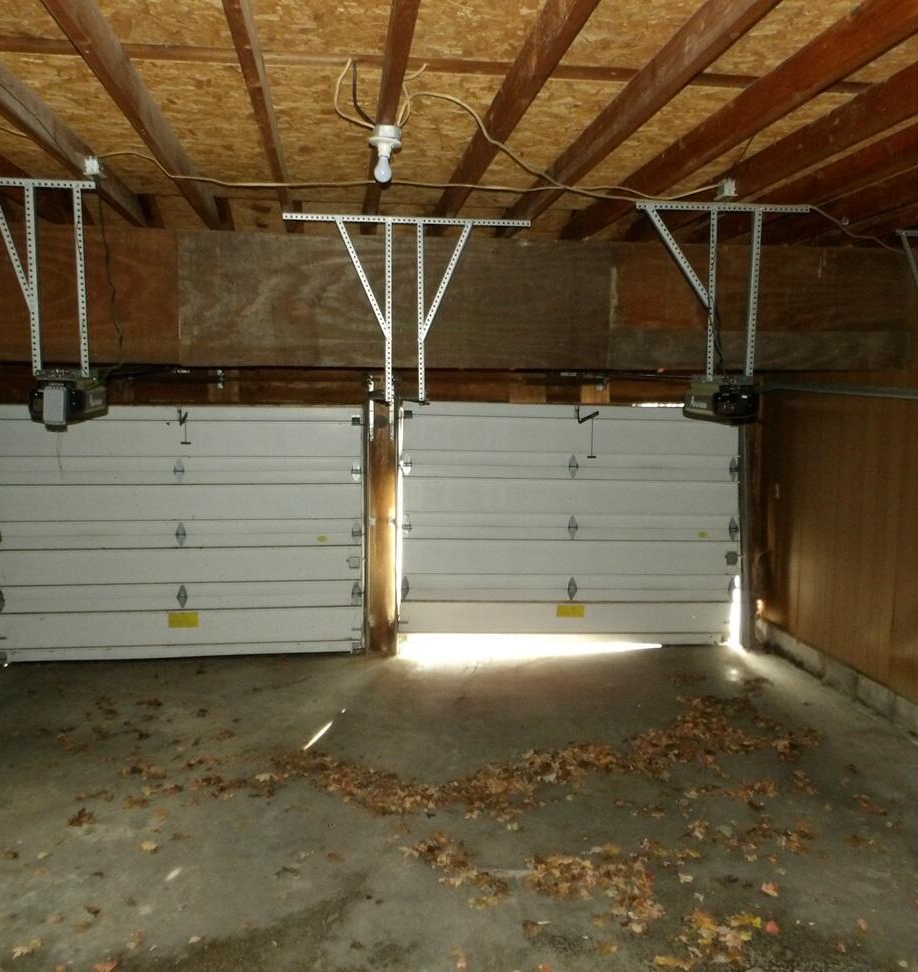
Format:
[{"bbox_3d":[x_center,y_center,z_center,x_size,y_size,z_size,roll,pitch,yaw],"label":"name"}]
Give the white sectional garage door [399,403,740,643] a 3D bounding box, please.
[{"bbox_3d":[0.973,0.333,7.318,2.920,2.050,0.060,0,6,-7],"label":"white sectional garage door"}]

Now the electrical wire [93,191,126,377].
[{"bbox_3d":[-1.623,-0.928,3.962,0.140,0.830,0.160,0,6,-7],"label":"electrical wire"}]

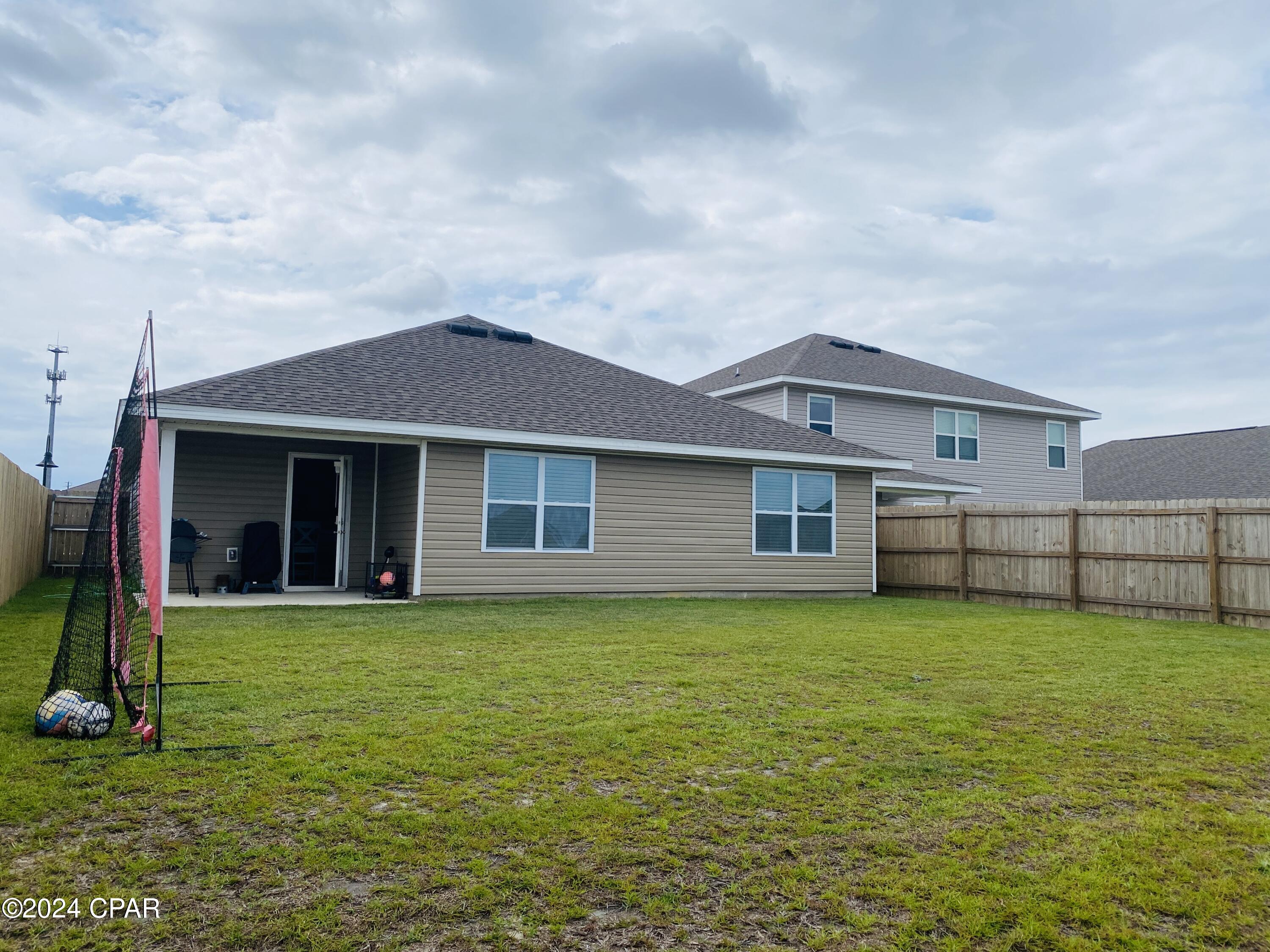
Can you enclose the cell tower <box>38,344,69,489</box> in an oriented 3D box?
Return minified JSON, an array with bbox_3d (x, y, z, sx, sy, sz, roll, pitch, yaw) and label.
[{"bbox_3d":[-136.890,-9.740,224.349,4.300,43.300,4.300,3,-4,-29],"label":"cell tower"}]

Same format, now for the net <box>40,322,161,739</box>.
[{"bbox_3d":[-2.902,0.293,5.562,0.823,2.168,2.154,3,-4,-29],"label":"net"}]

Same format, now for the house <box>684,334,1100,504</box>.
[{"bbox_3d":[7.119,-0.885,32.834,13.254,8.259,14.680,3,-4,-29],"label":"house"}]

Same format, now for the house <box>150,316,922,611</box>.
[{"bbox_3d":[-5.029,-0.501,22.991,13.326,5.817,18.481,3,-4,-29],"label":"house"}]

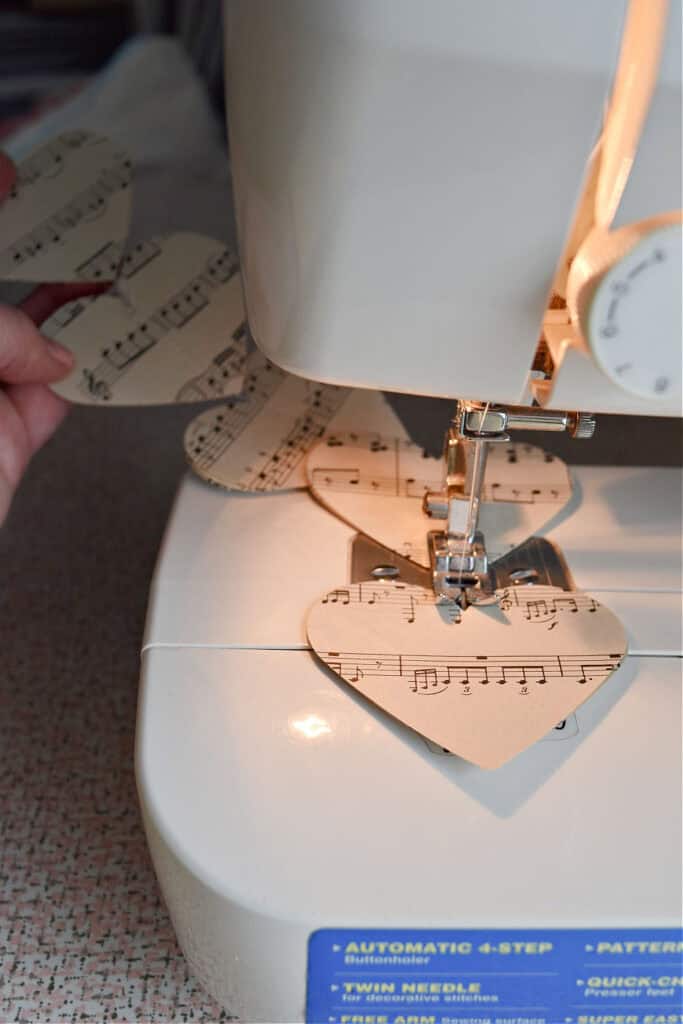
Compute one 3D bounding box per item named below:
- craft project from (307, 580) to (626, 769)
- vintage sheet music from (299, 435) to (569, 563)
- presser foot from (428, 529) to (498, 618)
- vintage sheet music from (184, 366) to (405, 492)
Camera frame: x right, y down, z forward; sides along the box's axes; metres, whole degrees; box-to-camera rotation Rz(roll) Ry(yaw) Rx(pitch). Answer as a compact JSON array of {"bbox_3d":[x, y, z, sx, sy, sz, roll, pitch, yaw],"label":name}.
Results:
[{"bbox_3d":[0.028,0.033,0.244,0.072,0.004,0.065,1,29,0],"label":"craft project"},{"bbox_3d":[0.027,-0.002,0.294,0.072,0.004,0.065,1,37,-3],"label":"vintage sheet music"},{"bbox_3d":[0.028,0.013,0.267,0.015,0.009,0.026,1,36,0],"label":"presser foot"},{"bbox_3d":[-0.005,-0.023,0.320,0.065,0.004,0.072,24,44,17],"label":"vintage sheet music"}]

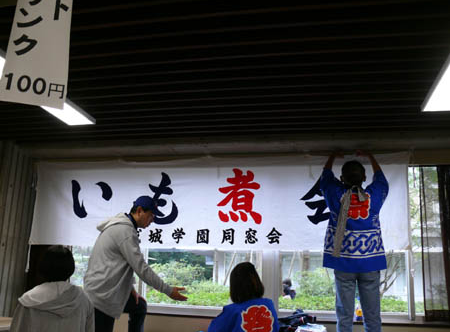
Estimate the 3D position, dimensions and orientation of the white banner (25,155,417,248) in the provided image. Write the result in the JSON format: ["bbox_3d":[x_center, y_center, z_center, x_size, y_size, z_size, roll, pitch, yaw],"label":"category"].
[{"bbox_3d":[-0.190,0.328,4.083,3.536,0.831,0.050,-1,-13,12],"label":"white banner"}]

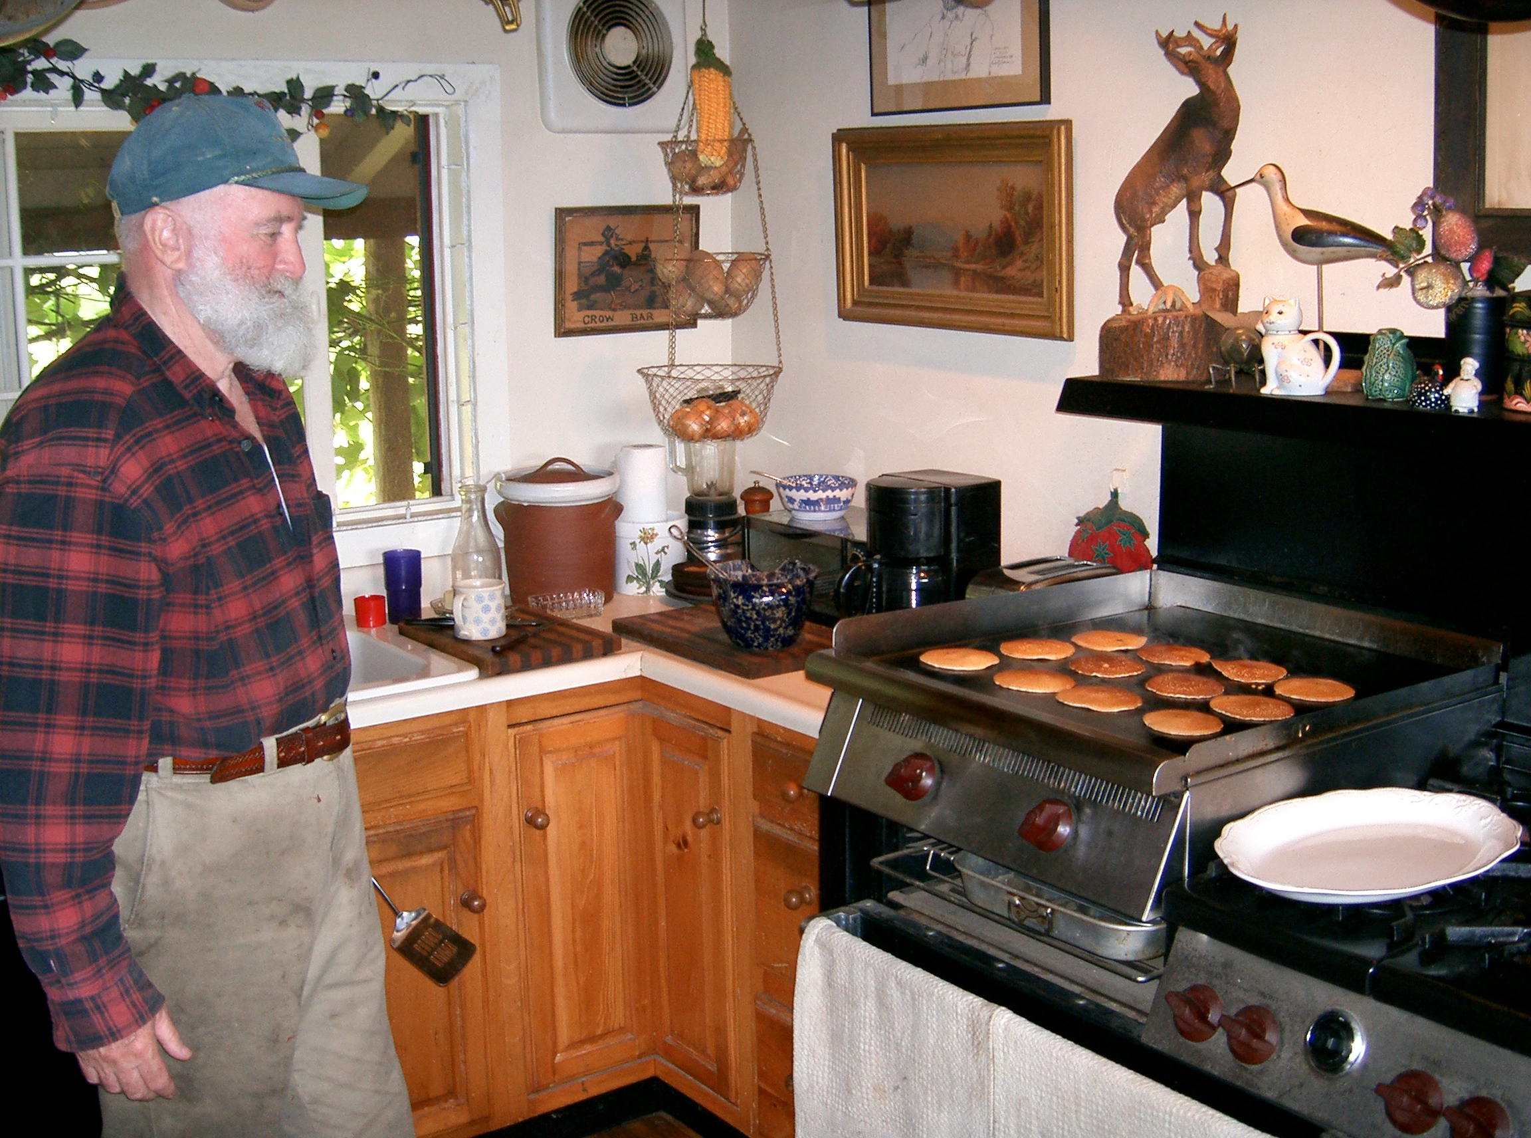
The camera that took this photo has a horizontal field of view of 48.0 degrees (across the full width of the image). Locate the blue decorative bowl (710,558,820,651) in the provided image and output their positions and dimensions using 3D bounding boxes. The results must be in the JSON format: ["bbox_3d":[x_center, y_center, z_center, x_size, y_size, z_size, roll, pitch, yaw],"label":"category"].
[{"bbox_3d":[0.001,0.065,2.871,0.178,0.127,0.178,0,12,0],"label":"blue decorative bowl"}]

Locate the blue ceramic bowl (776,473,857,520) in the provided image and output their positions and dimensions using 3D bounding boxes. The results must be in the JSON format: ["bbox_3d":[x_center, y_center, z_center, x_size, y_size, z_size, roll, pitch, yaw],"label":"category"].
[{"bbox_3d":[0.095,-0.133,3.194,0.151,0.067,0.151,0,12,0],"label":"blue ceramic bowl"}]

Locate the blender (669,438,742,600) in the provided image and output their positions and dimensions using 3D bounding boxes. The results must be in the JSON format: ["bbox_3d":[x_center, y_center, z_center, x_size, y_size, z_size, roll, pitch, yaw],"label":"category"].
[{"bbox_3d":[-0.111,-0.132,3.484,0.185,0.365,0.185,-1,11,-2],"label":"blender"}]

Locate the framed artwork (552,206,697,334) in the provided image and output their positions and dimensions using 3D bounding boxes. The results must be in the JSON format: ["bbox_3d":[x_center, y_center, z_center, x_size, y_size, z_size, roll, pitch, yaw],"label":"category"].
[{"bbox_3d":[-0.282,-0.624,3.590,0.349,0.257,0.020,-9,14,-36],"label":"framed artwork"}]

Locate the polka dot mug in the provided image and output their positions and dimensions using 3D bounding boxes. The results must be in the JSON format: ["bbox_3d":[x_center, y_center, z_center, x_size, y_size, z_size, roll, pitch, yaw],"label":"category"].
[{"bbox_3d":[-0.508,0.074,3.015,0.090,0.091,0.112,5,13,27],"label":"polka dot mug"}]

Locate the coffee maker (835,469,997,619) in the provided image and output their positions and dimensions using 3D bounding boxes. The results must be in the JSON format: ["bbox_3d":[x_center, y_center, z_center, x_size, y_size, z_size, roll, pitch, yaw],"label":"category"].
[{"bbox_3d":[0.234,0.001,2.882,0.280,0.290,0.175,-10,15,-37],"label":"coffee maker"}]

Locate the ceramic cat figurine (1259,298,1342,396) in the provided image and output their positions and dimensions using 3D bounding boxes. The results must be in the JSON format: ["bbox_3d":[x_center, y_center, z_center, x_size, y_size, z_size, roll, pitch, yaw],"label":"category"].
[{"bbox_3d":[0.720,-0.305,2.316,0.110,0.135,0.072,-3,12,-11],"label":"ceramic cat figurine"}]

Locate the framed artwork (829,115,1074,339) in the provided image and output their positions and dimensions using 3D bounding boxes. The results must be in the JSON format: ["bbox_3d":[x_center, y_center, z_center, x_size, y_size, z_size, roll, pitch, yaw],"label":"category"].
[{"bbox_3d":[0.334,-0.608,3.073,0.045,0.357,0.590,-13,17,-37],"label":"framed artwork"}]

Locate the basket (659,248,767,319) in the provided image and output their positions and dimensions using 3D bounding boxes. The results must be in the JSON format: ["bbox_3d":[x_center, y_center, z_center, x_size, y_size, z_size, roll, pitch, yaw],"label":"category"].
[{"bbox_3d":[-0.100,-0.536,3.250,0.215,0.123,0.215,-1,11,-2],"label":"basket"}]

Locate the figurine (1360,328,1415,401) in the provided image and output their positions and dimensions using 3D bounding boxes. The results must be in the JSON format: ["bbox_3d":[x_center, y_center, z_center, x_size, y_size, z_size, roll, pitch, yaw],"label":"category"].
[{"bbox_3d":[0.822,-0.275,2.261,0.070,0.096,0.070,-10,15,-37],"label":"figurine"}]

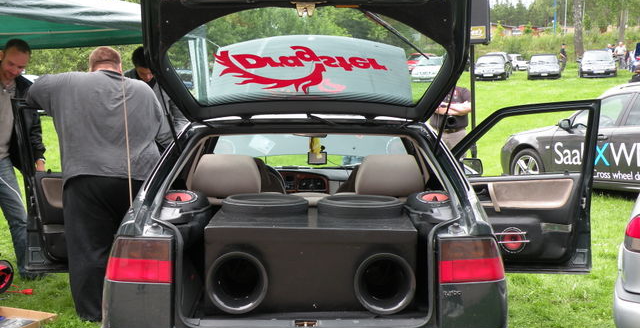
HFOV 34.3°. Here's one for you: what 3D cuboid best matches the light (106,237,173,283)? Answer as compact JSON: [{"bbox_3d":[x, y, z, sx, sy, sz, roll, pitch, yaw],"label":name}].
[{"bbox_3d":[-0.708,0.375,4.070,0.280,0.175,0.190,1,6,8],"label":"light"}]

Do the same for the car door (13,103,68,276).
[{"bbox_3d":[-1.461,0.135,6.908,1.130,1.140,0.240,-1,6,-9],"label":"car door"}]

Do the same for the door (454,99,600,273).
[{"bbox_3d":[1.283,0.135,6.908,1.130,1.140,0.240,1,6,9],"label":"door"}]

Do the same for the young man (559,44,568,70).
[{"bbox_3d":[15.417,-6.718,65.500,0.380,1.770,0.500,-5,8,-40],"label":"young man"}]

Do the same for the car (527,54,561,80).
[{"bbox_3d":[11.941,-5.142,55.000,1.700,1.400,4.500,1,6,11],"label":"car"}]

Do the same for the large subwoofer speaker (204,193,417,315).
[{"bbox_3d":[-0.039,0.380,4.500,0.880,0.410,0.580,0,6,-1],"label":"large subwoofer speaker"}]

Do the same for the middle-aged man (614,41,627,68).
[{"bbox_3d":[19.174,-6.903,66.000,0.450,1.770,0.580,-4,8,-35],"label":"middle-aged man"}]

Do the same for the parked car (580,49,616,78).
[{"bbox_3d":[13.908,-4.978,51.800,1.760,1.420,4.500,1,6,13],"label":"parked car"}]

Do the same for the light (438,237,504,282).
[{"bbox_3d":[0.597,0.375,4.070,0.280,0.175,0.190,-1,6,-8],"label":"light"}]

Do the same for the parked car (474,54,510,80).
[{"bbox_3d":[9.303,-5.203,56.000,1.720,1.400,4.550,1,6,6],"label":"parked car"}]

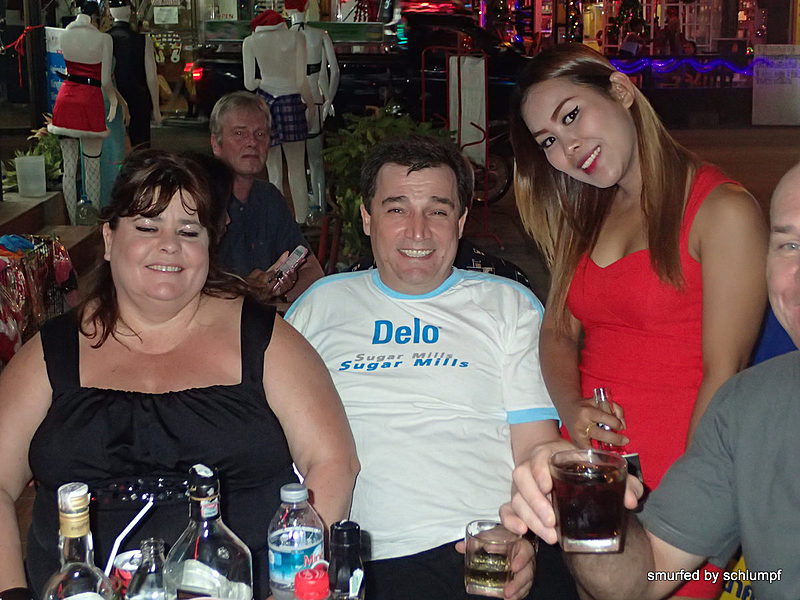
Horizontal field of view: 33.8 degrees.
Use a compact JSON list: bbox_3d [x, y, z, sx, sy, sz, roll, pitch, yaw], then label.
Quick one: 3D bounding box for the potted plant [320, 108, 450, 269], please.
[{"bbox_3d":[-0.053,-0.478,6.600,0.700,0.970,0.680,0,11,0],"label":"potted plant"}]

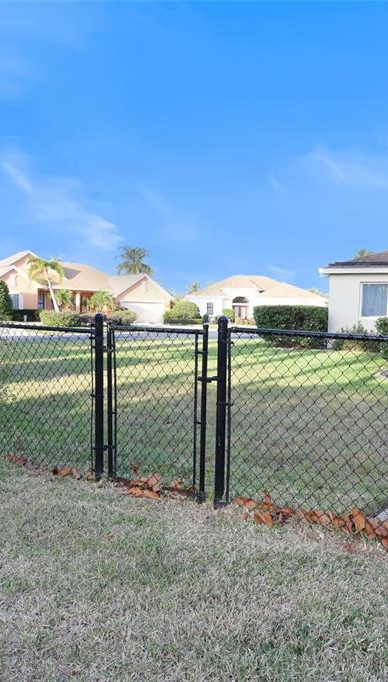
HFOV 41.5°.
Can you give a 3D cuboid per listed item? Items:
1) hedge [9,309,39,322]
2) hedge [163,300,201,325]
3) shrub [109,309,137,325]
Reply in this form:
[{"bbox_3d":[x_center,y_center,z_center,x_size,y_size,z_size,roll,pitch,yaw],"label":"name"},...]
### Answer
[{"bbox_3d":[-13.659,-2.063,41.000,2.400,1.100,1.100,-2,5,-38],"label":"hedge"},{"bbox_3d":[-1.197,-2.729,49.000,2.900,2.300,2.400,-2,5,-38],"label":"hedge"},{"bbox_3d":[-6.147,-2.106,44.000,1.900,1.400,1.500,-2,5,-38],"label":"shrub"}]

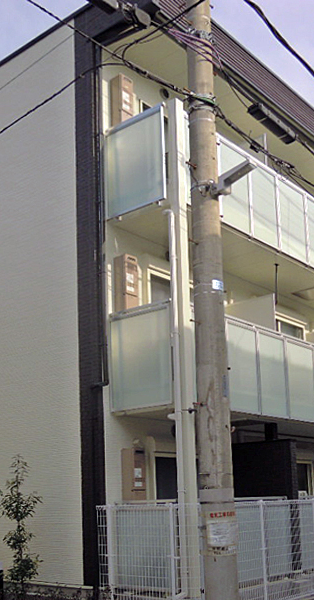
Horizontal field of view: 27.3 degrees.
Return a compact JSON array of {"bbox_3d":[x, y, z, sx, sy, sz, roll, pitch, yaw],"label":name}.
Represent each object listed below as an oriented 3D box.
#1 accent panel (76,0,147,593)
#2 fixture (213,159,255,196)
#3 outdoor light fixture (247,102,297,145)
[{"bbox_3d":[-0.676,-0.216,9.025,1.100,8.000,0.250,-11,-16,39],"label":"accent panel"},{"bbox_3d":[0.713,-1.132,5.882,0.445,0.130,0.140,-31,-31,32],"label":"fixture"},{"bbox_3d":[1.238,-1.892,6.935,0.160,0.160,0.820,-14,-21,38],"label":"outdoor light fixture"}]

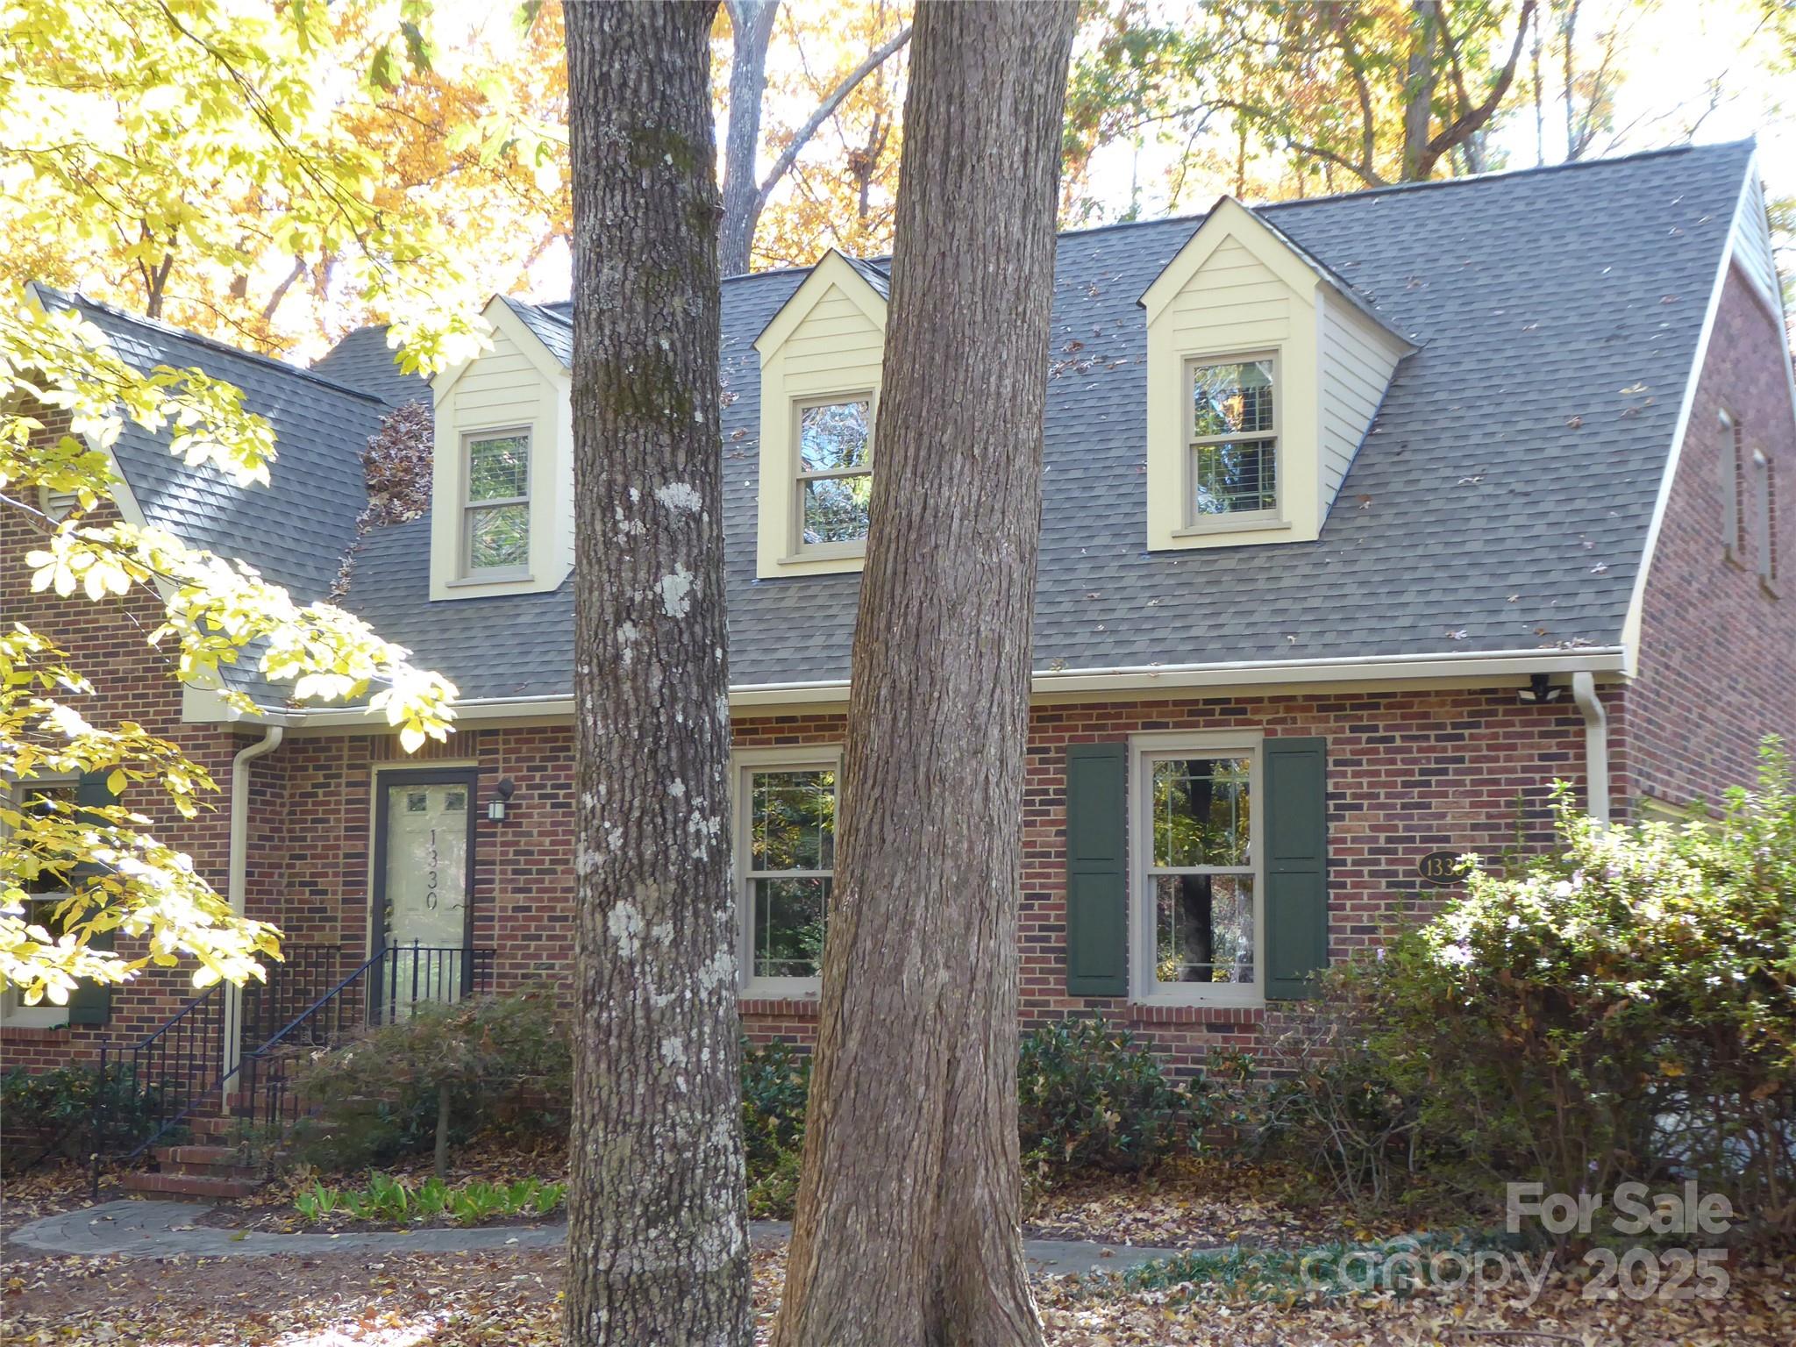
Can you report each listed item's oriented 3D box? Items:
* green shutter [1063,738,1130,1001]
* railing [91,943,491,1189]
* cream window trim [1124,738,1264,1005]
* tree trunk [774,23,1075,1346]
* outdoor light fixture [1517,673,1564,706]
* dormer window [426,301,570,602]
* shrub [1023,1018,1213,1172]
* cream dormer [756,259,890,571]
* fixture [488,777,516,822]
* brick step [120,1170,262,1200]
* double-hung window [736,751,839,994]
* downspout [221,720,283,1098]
[{"bbox_3d":[1.257,1.248,16.182,0.410,1.600,0.045,-3,-7,27],"label":"green shutter"},{"bbox_3d":[-4.107,2.674,17.422,1.440,1.660,2.500,-3,-7,27],"label":"railing"},{"bbox_3d":[1.881,1.221,15.905,0.900,1.710,0.120,-3,-7,27],"label":"cream window trim"},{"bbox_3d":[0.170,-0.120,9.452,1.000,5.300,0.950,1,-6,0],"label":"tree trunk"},{"bbox_3d":[3.755,0.092,14.842,0.250,0.190,0.180,-3,-7,27],"label":"outdoor light fixture"},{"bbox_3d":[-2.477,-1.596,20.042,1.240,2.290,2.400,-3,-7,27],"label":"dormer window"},{"bbox_3d":[1.265,2.534,15.317,1.300,0.940,0.850,-3,-7,27],"label":"shrub"},{"bbox_3d":[0.101,-1.748,19.461,1.280,2.380,2.600,-3,-8,27],"label":"cream dormer"},{"bbox_3d":[-2.867,0.903,18.282,0.150,0.320,0.200,-3,-7,27],"label":"fixture"},{"bbox_3d":[-4.514,3.344,16.594,1.200,0.160,0.340,-3,-7,27],"label":"brick step"},{"bbox_3d":[-0.754,1.351,17.284,0.890,1.700,0.120,-3,-8,27],"label":"double-hung window"},{"bbox_3d":[-4.722,1.836,18.553,0.460,2.980,0.220,-3,-7,27],"label":"downspout"}]

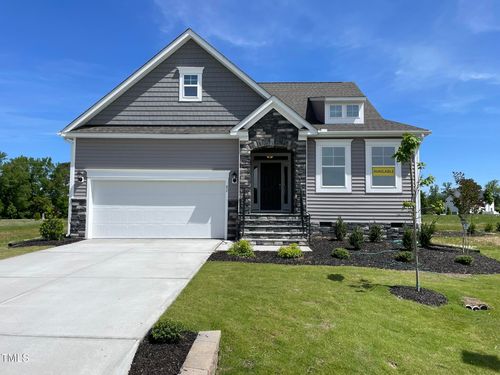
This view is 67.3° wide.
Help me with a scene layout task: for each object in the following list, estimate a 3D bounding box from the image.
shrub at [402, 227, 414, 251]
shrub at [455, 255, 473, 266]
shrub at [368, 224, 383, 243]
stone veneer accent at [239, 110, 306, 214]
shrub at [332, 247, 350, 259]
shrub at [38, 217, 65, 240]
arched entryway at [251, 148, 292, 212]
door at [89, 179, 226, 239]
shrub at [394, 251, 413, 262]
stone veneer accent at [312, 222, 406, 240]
[{"bbox_3d":[4.658,1.491,11.000,0.381,0.697,0.400,0,-3,0],"label":"shrub"},{"bbox_3d":[4.841,1.655,8.515,0.410,0.270,0.410,0,-4,2],"label":"shrub"},{"bbox_3d":[4.194,1.535,12.530,0.480,0.600,0.460,0,-4,2],"label":"shrub"},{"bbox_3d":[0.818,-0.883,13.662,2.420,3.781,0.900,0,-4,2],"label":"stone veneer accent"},{"bbox_3d":[2.299,1.661,9.450,0.461,0.302,0.460,0,-3,0],"label":"shrub"},{"bbox_3d":[-6.916,1.453,13.100,0.890,0.778,0.820,0,-3,0],"label":"shrub"},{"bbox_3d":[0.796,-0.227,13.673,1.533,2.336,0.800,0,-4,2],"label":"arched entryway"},{"bbox_3d":[-3.346,0.794,13.680,4.929,2.171,0.120,0,-3,0],"label":"door"},{"bbox_3d":[3.849,1.731,9.400,0.463,0.293,0.460,0,-3,0],"label":"shrub"},{"bbox_3d":[3.873,1.542,13.220,3.485,0.599,0.140,0,-3,0],"label":"stone veneer accent"}]

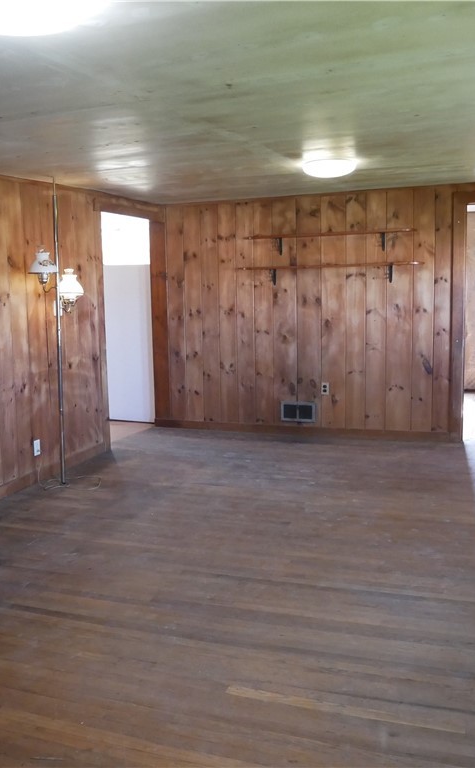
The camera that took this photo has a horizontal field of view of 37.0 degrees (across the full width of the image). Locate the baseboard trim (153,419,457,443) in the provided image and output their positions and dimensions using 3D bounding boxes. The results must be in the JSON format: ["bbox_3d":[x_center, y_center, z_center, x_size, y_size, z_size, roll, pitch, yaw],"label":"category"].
[{"bbox_3d":[0.533,0.448,6.890,3.039,0.085,0.020,2,8,22],"label":"baseboard trim"}]

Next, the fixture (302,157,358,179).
[{"bbox_3d":[0.636,-1.464,4.878,0.375,0.095,0.375,2,8,22],"label":"fixture"}]

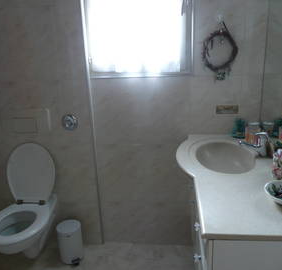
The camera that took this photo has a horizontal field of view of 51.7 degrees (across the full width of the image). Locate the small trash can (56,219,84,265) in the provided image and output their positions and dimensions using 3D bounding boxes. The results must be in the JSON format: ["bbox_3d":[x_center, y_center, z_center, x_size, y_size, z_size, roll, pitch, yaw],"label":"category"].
[{"bbox_3d":[-0.503,0.779,2.112,0.168,0.256,0.187,-11,17,-28],"label":"small trash can"}]

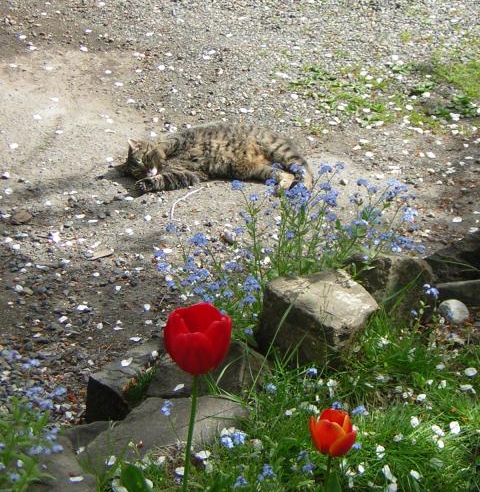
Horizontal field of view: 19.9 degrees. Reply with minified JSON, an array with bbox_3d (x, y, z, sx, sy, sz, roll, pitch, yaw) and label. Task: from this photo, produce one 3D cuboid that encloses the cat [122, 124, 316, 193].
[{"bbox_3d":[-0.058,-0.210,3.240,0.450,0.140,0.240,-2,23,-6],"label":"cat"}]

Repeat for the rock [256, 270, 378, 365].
[{"bbox_3d":[0.122,0.108,2.169,0.155,0.105,0.145,9,26,18],"label":"rock"}]

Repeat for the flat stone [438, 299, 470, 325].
[{"bbox_3d":[0.351,0.107,2.236,0.050,0.036,0.044,0,25,0],"label":"flat stone"}]

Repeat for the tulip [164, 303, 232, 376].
[{"bbox_3d":[-0.043,0.099,1.430,0.070,0.070,0.068,0,25,0],"label":"tulip"}]

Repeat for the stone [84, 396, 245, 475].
[{"bbox_3d":[-0.100,0.264,1.894,0.205,0.060,0.125,-11,27,-23],"label":"stone"}]

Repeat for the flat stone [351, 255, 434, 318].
[{"bbox_3d":[0.272,0.073,2.460,0.148,0.110,0.130,-4,23,-9],"label":"flat stone"}]

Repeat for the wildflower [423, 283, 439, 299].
[{"bbox_3d":[0.318,0.074,2.280,0.025,0.022,0.025,0,22,0],"label":"wildflower"}]

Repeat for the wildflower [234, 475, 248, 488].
[{"bbox_3d":[0.002,0.300,1.746,0.017,0.014,0.016,0,25,0],"label":"wildflower"}]

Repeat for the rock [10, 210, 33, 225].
[{"bbox_3d":[-0.417,-0.054,2.611,0.040,0.014,0.034,0,25,0],"label":"rock"}]

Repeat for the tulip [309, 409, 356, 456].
[{"bbox_3d":[0.101,0.204,1.500,0.050,0.050,0.050,0,22,0],"label":"tulip"}]

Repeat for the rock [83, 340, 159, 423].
[{"bbox_3d":[-0.183,0.212,2.190,0.100,0.080,0.170,15,27,32],"label":"rock"}]

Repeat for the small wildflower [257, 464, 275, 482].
[{"bbox_3d":[0.032,0.288,1.730,0.021,0.020,0.021,0,22,0],"label":"small wildflower"}]

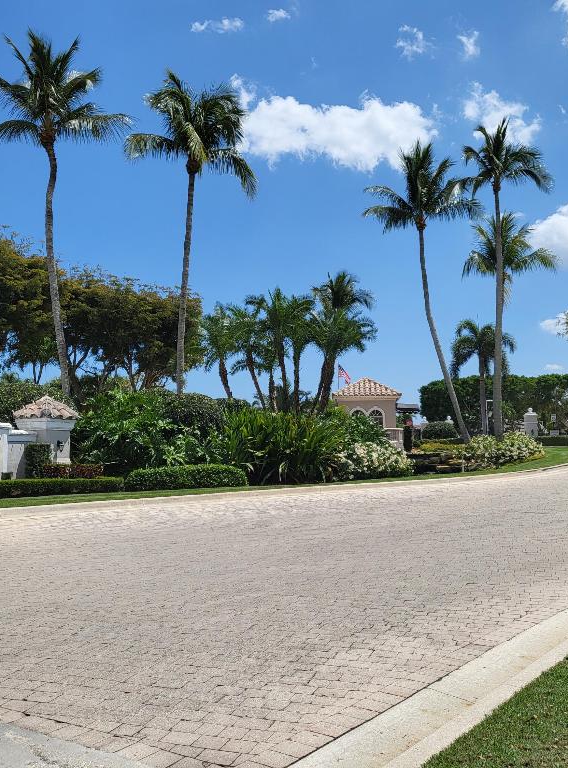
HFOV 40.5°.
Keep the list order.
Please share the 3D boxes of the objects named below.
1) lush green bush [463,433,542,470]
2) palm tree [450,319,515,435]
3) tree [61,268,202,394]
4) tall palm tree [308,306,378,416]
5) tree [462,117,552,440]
[{"bbox_3d":[7.929,2.423,27.908,3.050,1.320,2.000,0,-3,0],"label":"lush green bush"},{"bbox_3d":[9.564,0.033,37.057,3.080,6.420,2.900,0,-3,0],"label":"palm tree"},{"bbox_3d":[-8.357,-1.401,42.146,7.780,9.960,8.000,0,-3,0],"label":"tree"},{"bbox_3d":[2.133,-0.107,27.572,2.366,5.247,2.300,-1,-4,0],"label":"tall palm tree"},{"bbox_3d":[8.610,-3.819,29.763,3.560,13.190,3.400,0,-3,0],"label":"tree"}]

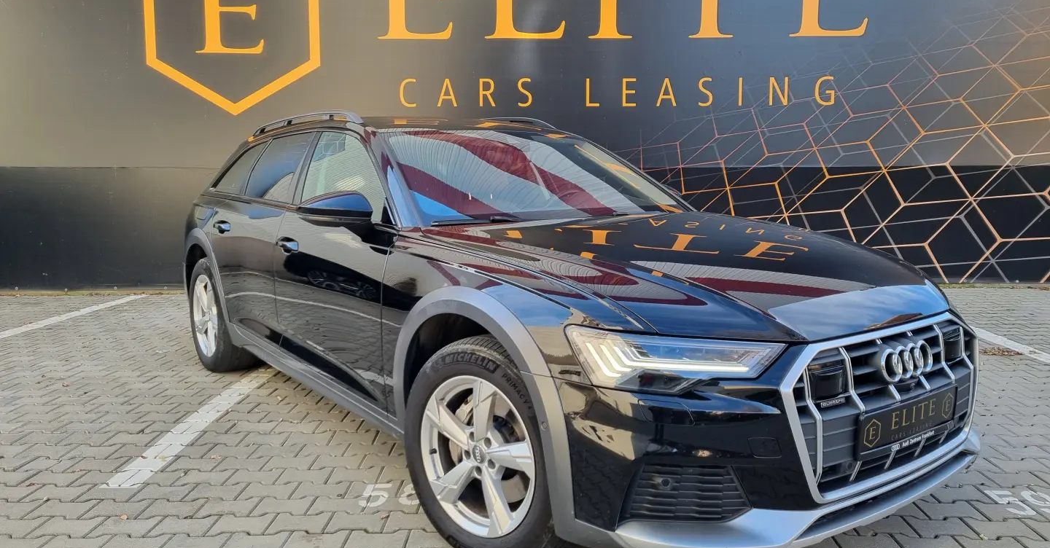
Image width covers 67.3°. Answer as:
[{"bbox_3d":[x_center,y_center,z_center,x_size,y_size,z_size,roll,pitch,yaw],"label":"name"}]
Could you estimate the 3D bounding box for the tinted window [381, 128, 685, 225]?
[{"bbox_3d":[0.057,-0.450,3.526,1.450,0.130,0.760,-5,41,-37],"label":"tinted window"}]

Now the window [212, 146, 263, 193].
[{"bbox_3d":[-1.680,-0.625,4.622,0.070,0.326,0.640,28,-11,-36],"label":"window"}]

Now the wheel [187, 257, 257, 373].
[{"bbox_3d":[-1.823,0.241,4.770,0.230,0.700,0.700,-5,9,-37],"label":"wheel"}]

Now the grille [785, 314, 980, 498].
[{"bbox_3d":[1.077,0.354,2.259,1.060,0.410,0.170,-5,9,-37],"label":"grille"}]

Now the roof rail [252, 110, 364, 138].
[{"bbox_3d":[-1.201,-0.799,4.212,0.060,0.090,1.540,-5,9,-37],"label":"roof rail"}]

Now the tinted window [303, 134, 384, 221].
[{"bbox_3d":[-0.778,-0.436,3.393,0.070,0.448,0.990,28,-11,-36],"label":"tinted window"}]

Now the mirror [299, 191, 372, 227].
[{"bbox_3d":[-0.704,-0.244,2.970,0.260,0.150,0.190,-5,9,-37],"label":"mirror"}]

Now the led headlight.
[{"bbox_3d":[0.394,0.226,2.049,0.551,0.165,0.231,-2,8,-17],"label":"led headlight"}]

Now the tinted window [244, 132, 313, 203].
[{"bbox_3d":[-1.270,-0.545,4.059,0.070,0.399,0.840,28,-11,-36],"label":"tinted window"}]

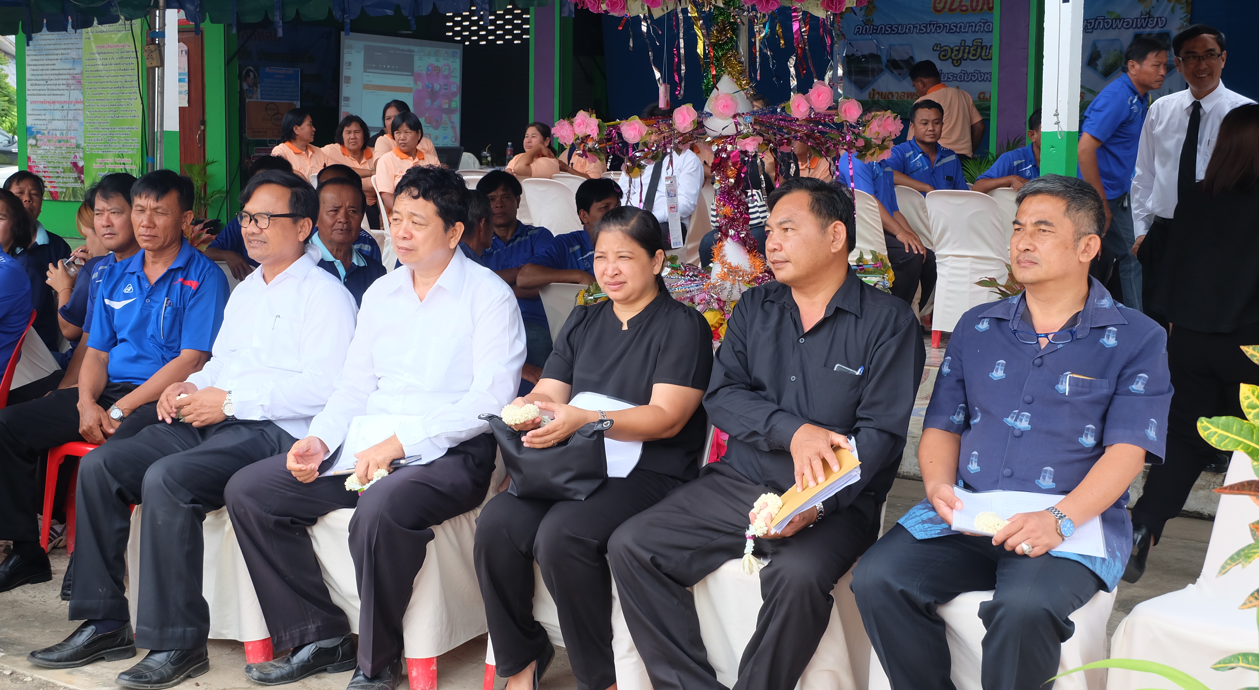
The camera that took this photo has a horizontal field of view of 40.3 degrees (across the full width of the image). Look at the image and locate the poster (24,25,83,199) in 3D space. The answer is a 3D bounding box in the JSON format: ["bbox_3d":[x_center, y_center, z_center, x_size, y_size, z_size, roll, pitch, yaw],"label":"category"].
[{"bbox_3d":[-5.364,-2.233,16.000,0.760,1.780,0.020,4,7,28],"label":"poster"}]

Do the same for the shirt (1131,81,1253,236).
[{"bbox_3d":[2.094,-0.685,6.350,0.480,0.600,0.280,3,6,21],"label":"shirt"}]

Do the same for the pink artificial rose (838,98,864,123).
[{"bbox_3d":[0.644,-0.683,5.000,0.074,0.075,0.060,1,6,6],"label":"pink artificial rose"}]

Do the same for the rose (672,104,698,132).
[{"bbox_3d":[0.180,-0.721,5.450,0.085,0.088,0.070,2,6,14],"label":"rose"}]

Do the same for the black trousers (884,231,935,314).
[{"bbox_3d":[1.403,-0.387,9.350,0.600,0.630,0.410,-1,6,-22],"label":"black trousers"}]

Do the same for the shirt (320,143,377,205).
[{"bbox_3d":[-1.761,-1.070,10.900,0.430,0.450,0.300,-1,6,-18],"label":"shirt"}]

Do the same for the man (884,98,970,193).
[{"bbox_3d":[1.618,-0.687,9.336,0.550,1.290,0.750,1,6,3],"label":"man"}]

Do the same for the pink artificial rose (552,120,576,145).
[{"bbox_3d":[-0.214,-0.696,5.600,0.080,0.084,0.065,6,7,40],"label":"pink artificial rose"}]

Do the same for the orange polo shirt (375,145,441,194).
[{"bbox_3d":[-1.275,-0.841,9.850,0.420,0.570,0.280,-1,6,-18],"label":"orange polo shirt"}]

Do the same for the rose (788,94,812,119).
[{"bbox_3d":[0.495,-0.698,5.000,0.068,0.075,0.060,0,6,-6],"label":"rose"}]

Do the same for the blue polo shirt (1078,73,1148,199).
[{"bbox_3d":[2.342,-1.006,8.300,0.300,0.610,0.460,13,10,27],"label":"blue polo shirt"}]

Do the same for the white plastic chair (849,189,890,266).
[{"bbox_3d":[1.286,-0.436,9.435,0.440,0.850,0.500,4,6,28],"label":"white plastic chair"}]

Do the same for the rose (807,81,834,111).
[{"bbox_3d":[0.607,-0.793,5.450,0.088,0.090,0.070,0,6,-6],"label":"rose"}]

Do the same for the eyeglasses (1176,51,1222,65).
[{"bbox_3d":[2.086,-1.050,6.250,0.145,0.040,0.135,-6,5,11],"label":"eyeglasses"}]

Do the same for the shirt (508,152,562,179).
[{"bbox_3d":[-0.654,-1.035,11.800,0.290,0.560,0.410,-4,7,-41],"label":"shirt"}]

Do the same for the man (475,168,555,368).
[{"bbox_3d":[-0.459,-0.083,6.750,0.520,1.270,0.780,2,5,7],"label":"man"}]

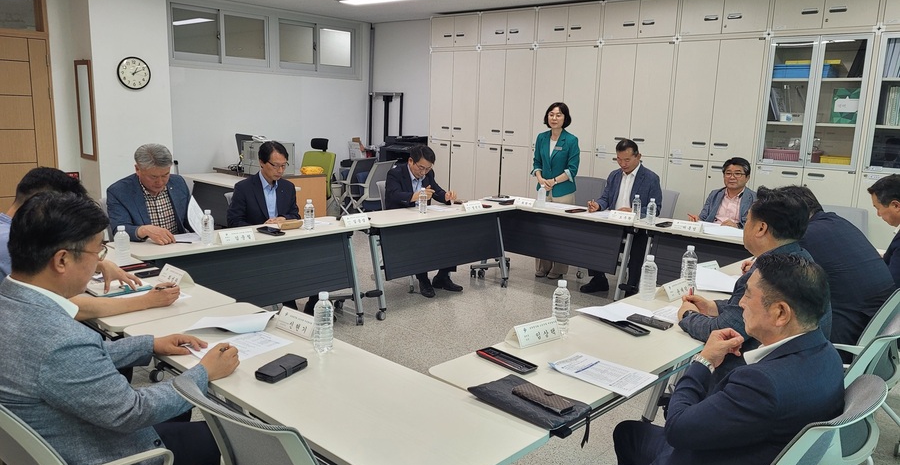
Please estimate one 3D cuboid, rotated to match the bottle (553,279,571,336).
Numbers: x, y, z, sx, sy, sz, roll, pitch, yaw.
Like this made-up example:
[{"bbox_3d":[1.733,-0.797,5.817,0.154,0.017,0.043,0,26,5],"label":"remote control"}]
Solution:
[{"bbox_3d":[0.407,0.267,2.414,0.063,0.197,0.063,2,10,0],"label":"bottle"}]

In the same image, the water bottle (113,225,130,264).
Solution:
[{"bbox_3d":[-1.600,0.056,3.285,0.066,0.195,0.066,11,14,41],"label":"water bottle"}]

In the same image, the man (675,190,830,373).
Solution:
[{"bbox_3d":[1.216,0.489,2.660,0.760,1.280,0.560,12,14,43],"label":"man"}]

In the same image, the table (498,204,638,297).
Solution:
[{"bbox_3d":[0.958,0.150,5.768,1.500,0.720,0.500,11,14,41],"label":"table"}]

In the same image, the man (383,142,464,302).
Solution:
[{"bbox_3d":[-0.228,-0.146,5.997,0.780,1.240,0.620,10,13,38],"label":"man"}]

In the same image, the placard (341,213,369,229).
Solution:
[{"bbox_3d":[-0.678,-0.087,4.836,0.210,0.074,0.075,-8,15,-44],"label":"placard"}]

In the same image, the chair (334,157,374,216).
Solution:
[{"bbox_3d":[-1.171,-0.441,8.108,0.600,0.900,0.580,7,11,24],"label":"chair"}]

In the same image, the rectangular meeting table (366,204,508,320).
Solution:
[{"bbox_3d":[-0.165,0.186,5.631,0.520,0.725,1.630,12,14,43],"label":"rectangular meeting table"}]

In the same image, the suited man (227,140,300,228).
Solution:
[{"bbox_3d":[-1.341,-0.011,4.939,0.560,1.275,0.700,-7,14,-39],"label":"suited man"}]

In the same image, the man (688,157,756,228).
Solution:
[{"bbox_3d":[2.148,0.029,5.239,0.560,1.210,0.700,9,12,33],"label":"man"}]

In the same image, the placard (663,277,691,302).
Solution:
[{"bbox_3d":[1.010,0.254,3.029,0.210,0.070,0.083,-8,14,-42],"label":"placard"}]

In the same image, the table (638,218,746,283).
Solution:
[{"bbox_3d":[2.170,0.377,4.952,1.610,0.715,0.515,12,14,43],"label":"table"}]

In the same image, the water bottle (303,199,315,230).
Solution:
[{"bbox_3d":[-0.911,-0.121,4.382,0.065,0.194,0.065,2,10,0],"label":"water bottle"}]

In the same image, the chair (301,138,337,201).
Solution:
[{"bbox_3d":[-1.752,-0.568,8.269,0.620,1.150,0.620,9,13,33],"label":"chair"}]

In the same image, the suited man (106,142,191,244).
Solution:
[{"bbox_3d":[-1.805,0.084,4.178,0.820,1.245,0.540,11,14,41],"label":"suited man"}]

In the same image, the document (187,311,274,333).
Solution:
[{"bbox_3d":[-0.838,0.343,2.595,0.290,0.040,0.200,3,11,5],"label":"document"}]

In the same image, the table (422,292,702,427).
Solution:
[{"bbox_3d":[0.636,0.757,2.673,0.515,0.715,1.610,12,14,43],"label":"table"}]

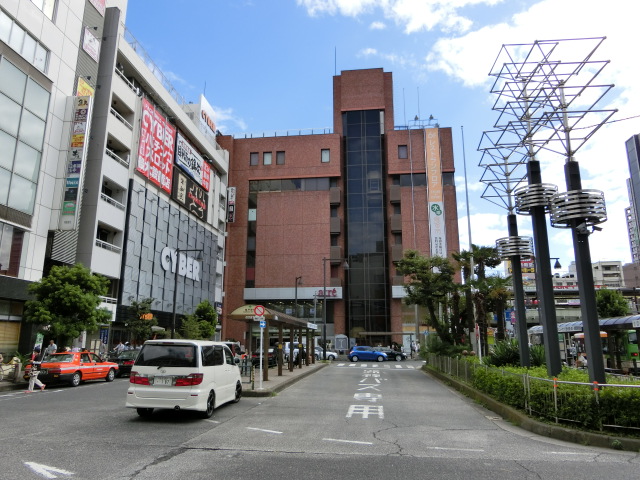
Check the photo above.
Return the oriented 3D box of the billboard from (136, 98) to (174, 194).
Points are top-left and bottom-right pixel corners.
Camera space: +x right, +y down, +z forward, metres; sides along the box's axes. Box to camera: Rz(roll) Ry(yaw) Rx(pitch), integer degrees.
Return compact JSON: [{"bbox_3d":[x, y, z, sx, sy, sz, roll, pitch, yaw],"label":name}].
[{"bbox_3d":[-14.196,-8.053,40.527,0.150,6.450,6.350,-1,-12,7],"label":"billboard"}]

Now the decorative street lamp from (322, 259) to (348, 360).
[{"bbox_3d":[1.515,6.353,43.262,2.507,9.719,0.500,-1,-13,6],"label":"decorative street lamp"}]

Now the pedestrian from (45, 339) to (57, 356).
[{"bbox_3d":[-13.359,5.851,22.883,0.550,1.740,0.420,-6,-13,26],"label":"pedestrian"}]

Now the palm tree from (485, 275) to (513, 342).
[{"bbox_3d":[10.252,4.580,25.915,1.750,5.326,1.750,0,-12,0],"label":"palm tree"}]

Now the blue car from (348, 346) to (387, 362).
[{"bbox_3d":[4.496,10.664,43.022,3.800,1.500,1.690,0,-12,2],"label":"blue car"}]

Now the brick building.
[{"bbox_3d":[3.337,-1.805,78.376,33.800,41.205,30.000,-1,-13,6],"label":"brick building"}]

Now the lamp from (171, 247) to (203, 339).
[{"bbox_3d":[-10.575,5.061,36.616,2.241,9.156,0.500,-1,-12,7],"label":"lamp"}]

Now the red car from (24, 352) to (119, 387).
[{"bbox_3d":[-10.840,5.692,20.759,1.700,1.550,4.680,-1,-13,6],"label":"red car"}]

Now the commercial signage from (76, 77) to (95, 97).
[{"bbox_3d":[-15.973,-9.981,31.604,0.120,1.700,1.750,-1,-12,7],"label":"commercial signage"}]

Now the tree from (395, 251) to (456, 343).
[{"bbox_3d":[6.541,4.182,28.208,3.800,7.215,3.700,-1,-13,6],"label":"tree"}]

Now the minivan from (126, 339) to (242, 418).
[{"bbox_3d":[-3.520,3.833,13.211,1.820,1.900,4.840,-1,-12,3],"label":"minivan"}]

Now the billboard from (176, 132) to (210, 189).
[{"bbox_3d":[-13.616,-8.085,50.868,0.350,3.550,9.800,-1,-13,6],"label":"billboard"}]

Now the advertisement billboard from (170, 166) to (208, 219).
[{"bbox_3d":[-13.335,-4.558,48.157,0.250,3.250,9.300,-1,-12,7],"label":"advertisement billboard"}]

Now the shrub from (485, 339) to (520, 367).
[{"bbox_3d":[7.028,4.637,17.738,1.550,1.676,1.500,-1,-13,6],"label":"shrub"}]

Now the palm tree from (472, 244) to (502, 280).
[{"bbox_3d":[9.884,3.836,26.863,1.850,7.305,1.850,-1,-13,6],"label":"palm tree"}]

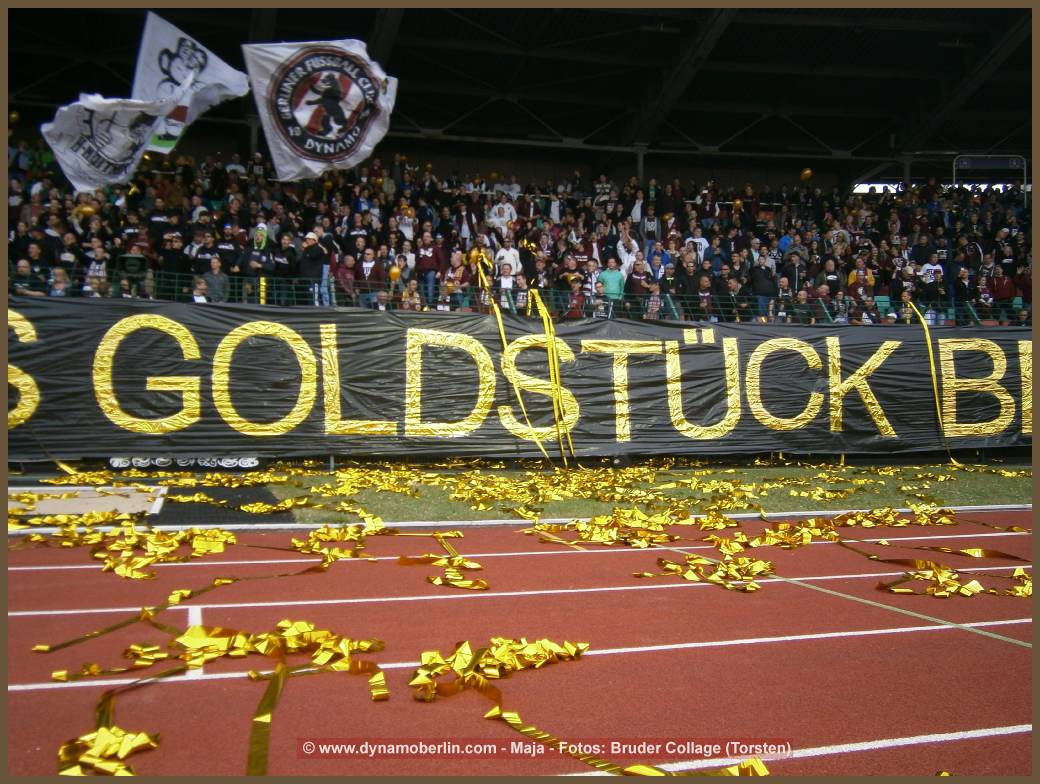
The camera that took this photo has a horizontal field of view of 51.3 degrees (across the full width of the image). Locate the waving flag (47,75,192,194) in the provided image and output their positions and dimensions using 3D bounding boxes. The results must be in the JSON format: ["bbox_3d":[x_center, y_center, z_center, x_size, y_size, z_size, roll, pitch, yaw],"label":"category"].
[{"bbox_3d":[-6.463,-4.119,17.400,2.300,1.800,0.800,0,0,-17],"label":"waving flag"}]

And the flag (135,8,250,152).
[{"bbox_3d":[-5.445,-5.068,17.800,2.000,2.200,0.700,0,0,-17],"label":"flag"}]

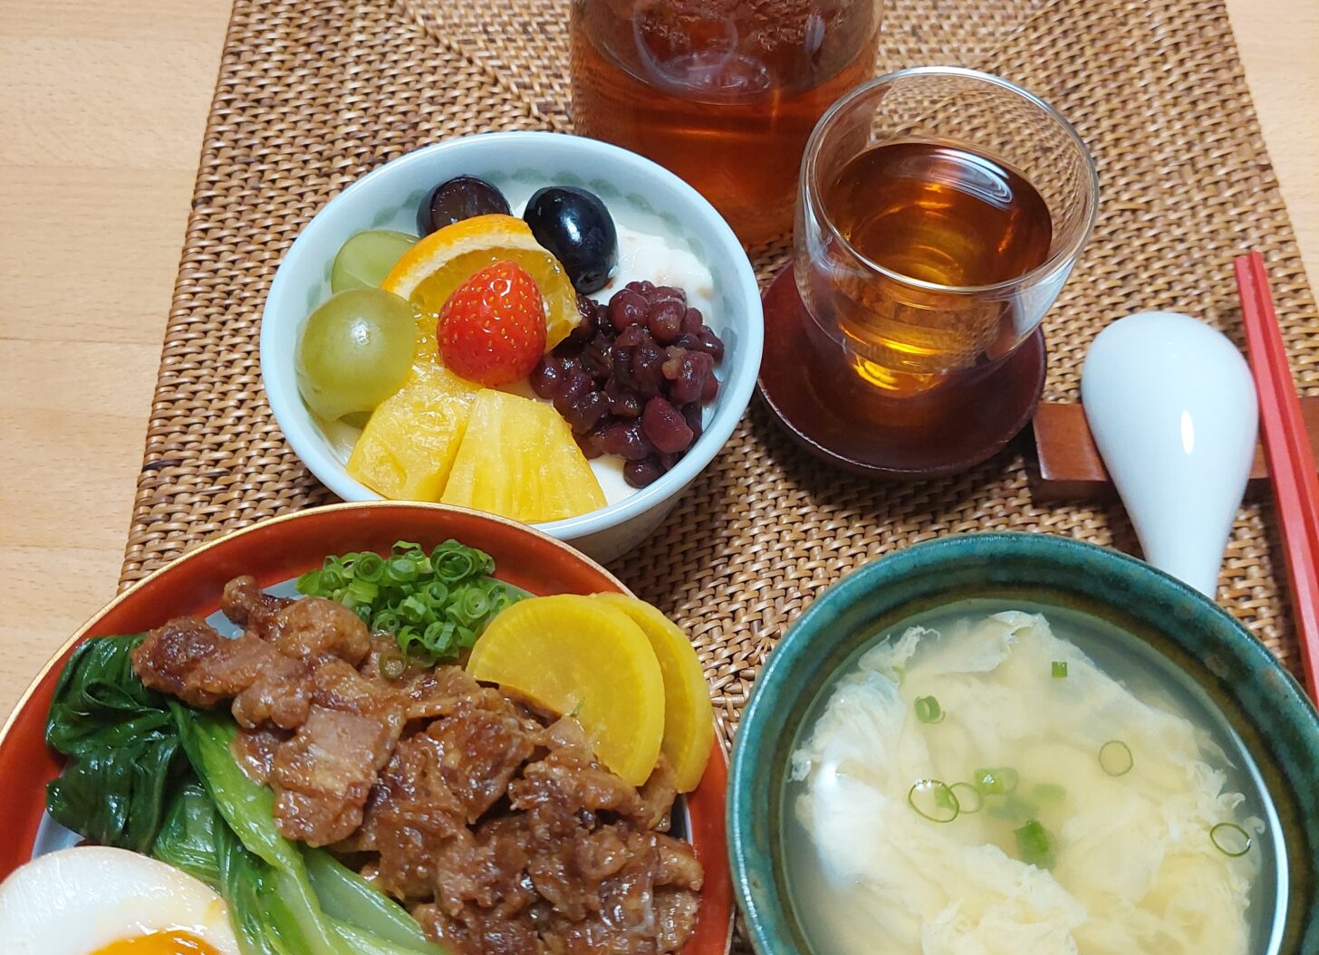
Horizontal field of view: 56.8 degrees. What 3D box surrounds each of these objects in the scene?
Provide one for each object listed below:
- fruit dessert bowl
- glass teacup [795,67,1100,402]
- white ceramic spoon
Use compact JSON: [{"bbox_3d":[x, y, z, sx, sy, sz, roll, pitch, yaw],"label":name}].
[{"bbox_3d":[-0.036,-0.025,0.327,0.123,0.059,0.123,0,62,0],"label":"fruit dessert bowl"},{"bbox_3d":[0.068,-0.053,0.318,0.069,0.076,0.069,0,62,0],"label":"glass teacup"},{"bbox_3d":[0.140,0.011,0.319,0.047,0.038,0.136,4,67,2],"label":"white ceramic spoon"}]

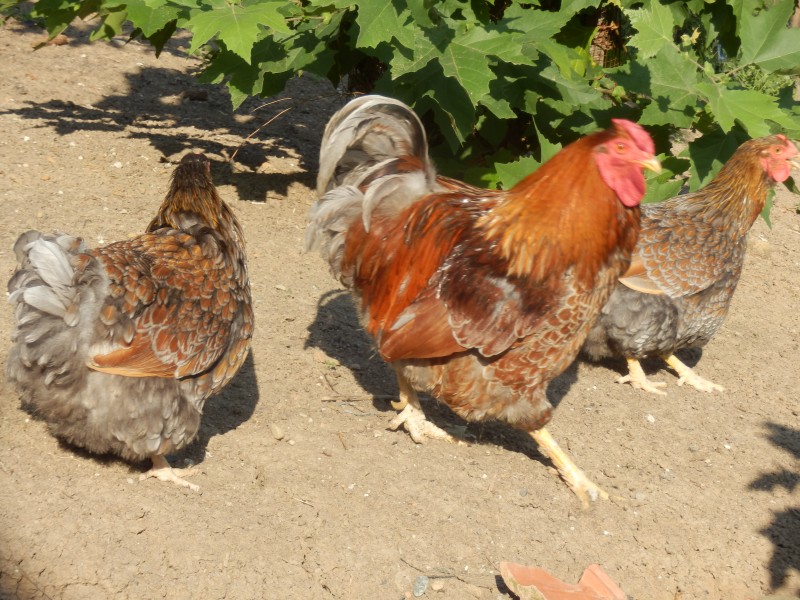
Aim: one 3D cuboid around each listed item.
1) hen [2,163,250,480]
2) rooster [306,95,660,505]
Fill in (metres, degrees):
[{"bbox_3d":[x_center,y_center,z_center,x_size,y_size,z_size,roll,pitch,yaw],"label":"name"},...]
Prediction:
[{"bbox_3d":[-0.338,0.017,3.974,0.215,0.385,0.360,13,22,35],"label":"hen"},{"bbox_3d":[0.107,-0.022,3.957,0.435,0.470,0.220,6,19,19],"label":"rooster"}]

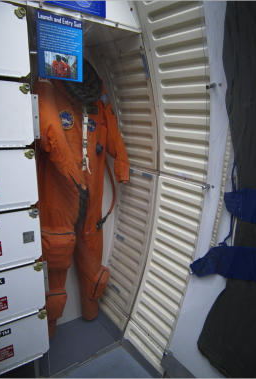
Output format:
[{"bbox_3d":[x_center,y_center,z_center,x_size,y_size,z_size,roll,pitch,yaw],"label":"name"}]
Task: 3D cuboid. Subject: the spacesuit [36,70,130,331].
[{"bbox_3d":[-0.298,0.198,1.582,0.600,1.600,0.370,-11,21,-35],"label":"spacesuit"}]

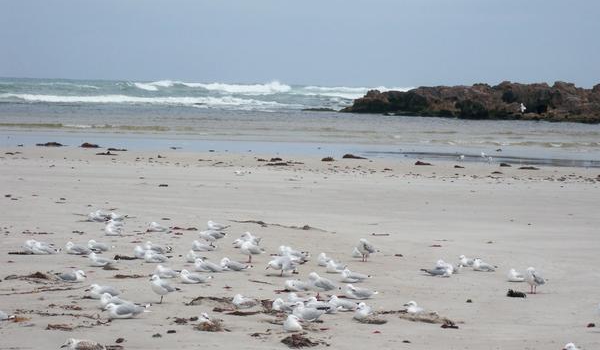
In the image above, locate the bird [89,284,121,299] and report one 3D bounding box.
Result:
[{"bbox_3d":[-1.981,1.187,18.462,0.385,0.160,0.140,1,3,-18],"label":"bird"}]

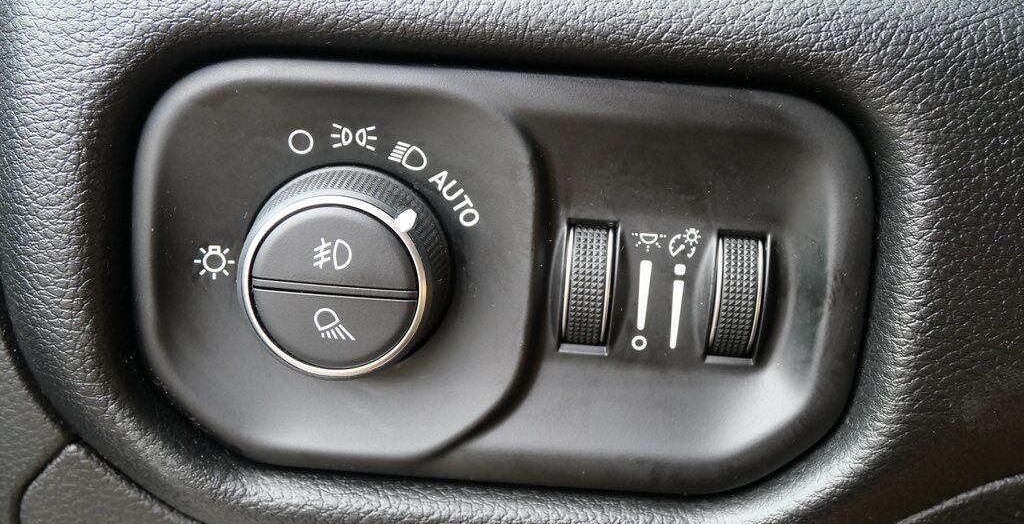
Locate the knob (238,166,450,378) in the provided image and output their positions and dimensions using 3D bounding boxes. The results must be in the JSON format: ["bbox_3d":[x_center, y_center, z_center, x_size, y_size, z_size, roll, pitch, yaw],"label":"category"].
[{"bbox_3d":[-0.034,0.003,0.235,0.042,0.042,0.019,4,8,-2],"label":"knob"}]

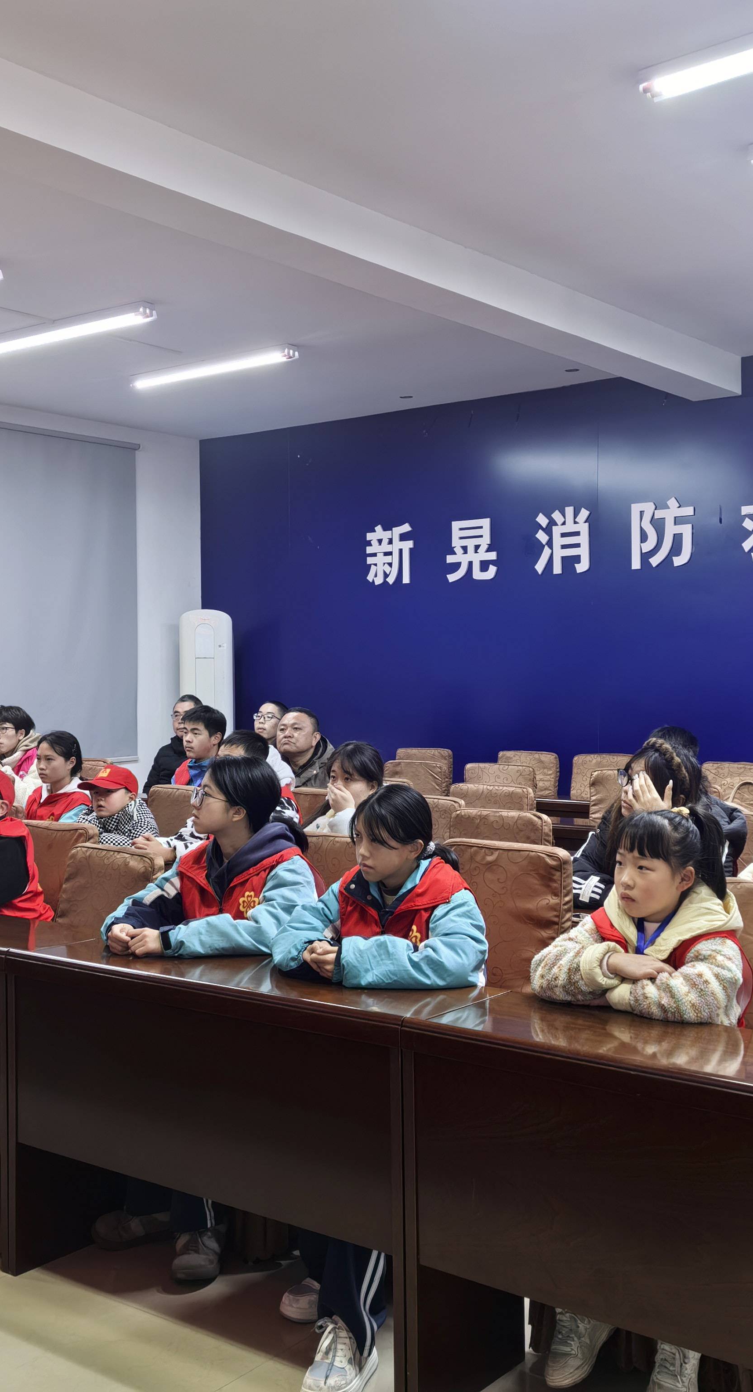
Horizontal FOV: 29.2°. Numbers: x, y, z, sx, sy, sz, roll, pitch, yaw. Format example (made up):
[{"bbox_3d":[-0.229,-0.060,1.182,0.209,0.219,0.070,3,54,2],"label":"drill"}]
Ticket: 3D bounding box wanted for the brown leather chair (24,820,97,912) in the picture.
[{"bbox_3d":[-1.128,0.881,4.158,0.440,1.000,0.540,0,1,39],"label":"brown leather chair"}]

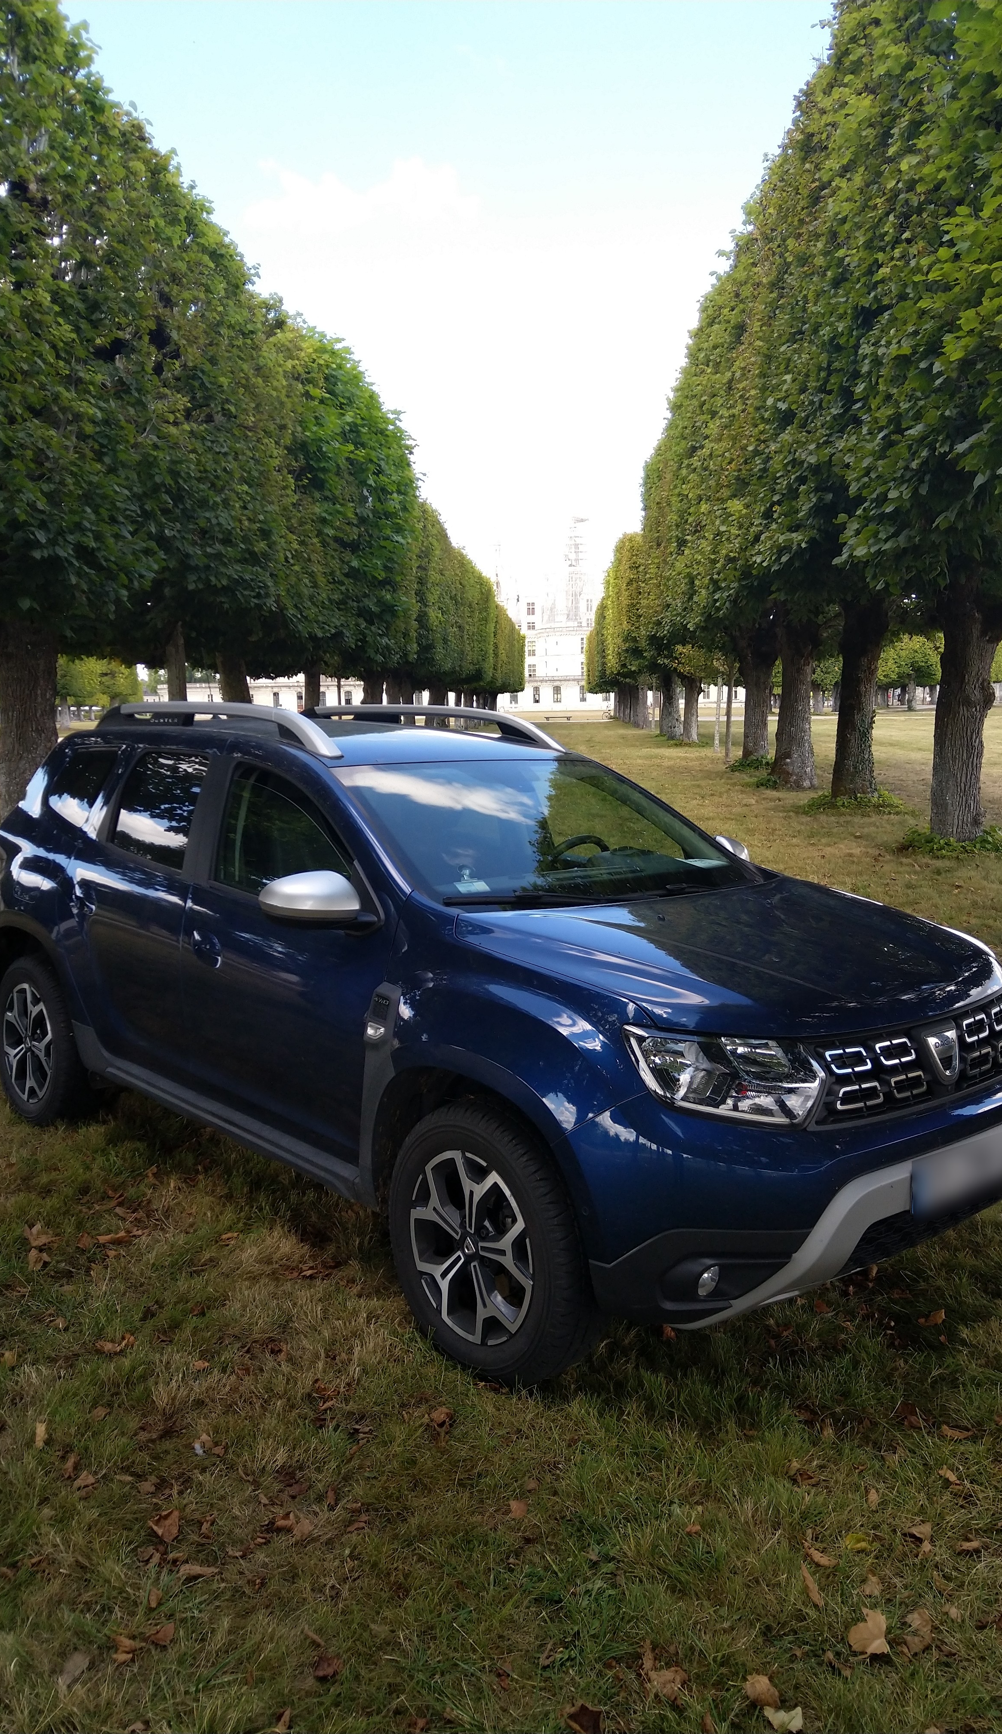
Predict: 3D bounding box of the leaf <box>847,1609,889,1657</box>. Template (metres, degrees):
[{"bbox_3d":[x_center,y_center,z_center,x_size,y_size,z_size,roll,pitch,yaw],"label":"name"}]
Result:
[{"bbox_3d":[0.640,1.333,2.184,0.073,0.025,0.085,-1,8,0],"label":"leaf"}]

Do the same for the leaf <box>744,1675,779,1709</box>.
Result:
[{"bbox_3d":[0.428,1.349,2.055,0.058,0.025,0.055,-1,8,0],"label":"leaf"}]

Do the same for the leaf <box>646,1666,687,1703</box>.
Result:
[{"bbox_3d":[0.275,1.347,2.072,0.067,0.025,0.058,-1,8,0],"label":"leaf"}]

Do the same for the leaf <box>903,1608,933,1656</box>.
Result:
[{"bbox_3d":[0.728,1.332,2.188,0.052,0.025,0.089,-1,8,0],"label":"leaf"}]

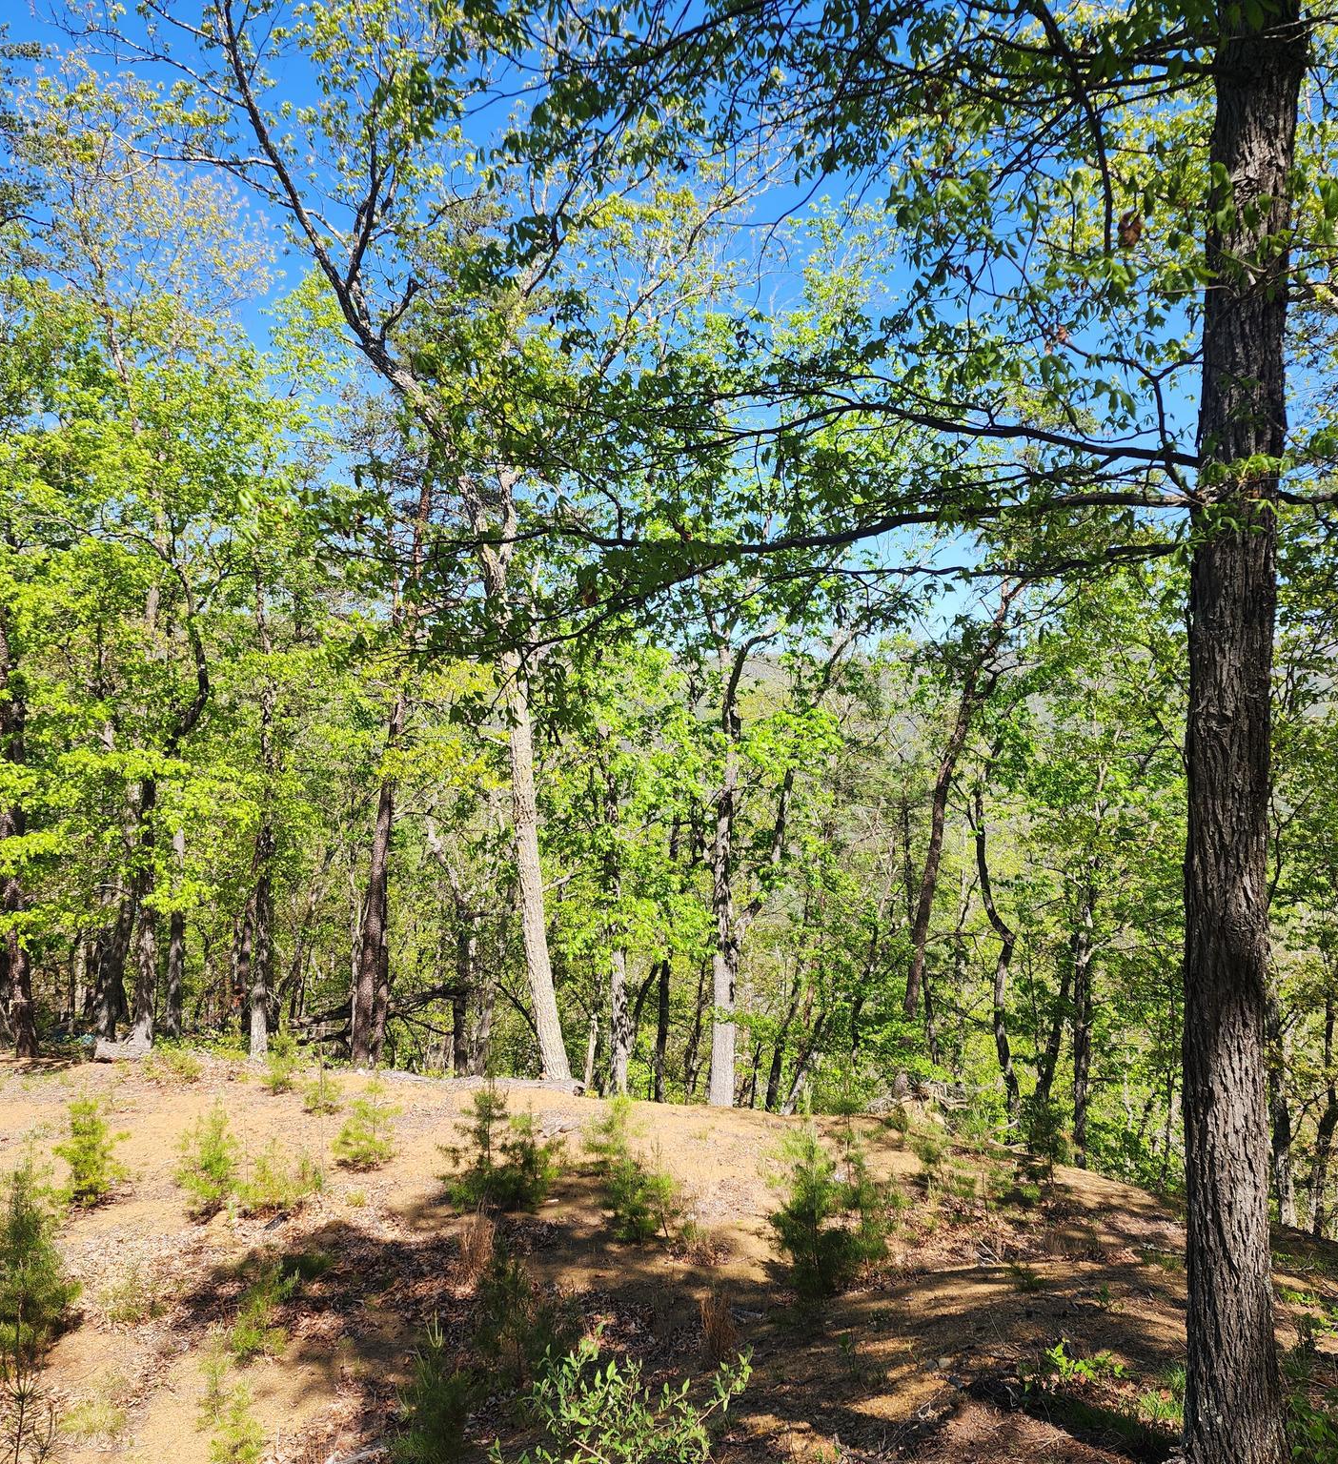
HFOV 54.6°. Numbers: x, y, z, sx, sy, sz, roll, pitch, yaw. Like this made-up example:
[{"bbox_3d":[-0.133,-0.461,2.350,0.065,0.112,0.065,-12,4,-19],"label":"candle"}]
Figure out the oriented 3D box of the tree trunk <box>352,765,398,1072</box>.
[{"bbox_3d":[-2.860,1.844,12.800,0.301,2.896,0.286,4,0,0],"label":"tree trunk"}]

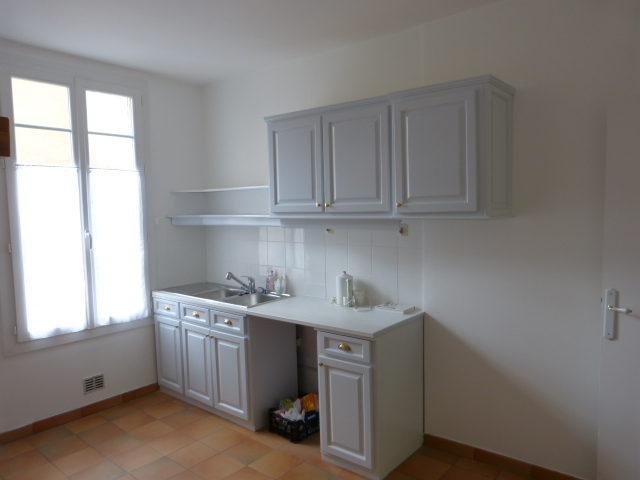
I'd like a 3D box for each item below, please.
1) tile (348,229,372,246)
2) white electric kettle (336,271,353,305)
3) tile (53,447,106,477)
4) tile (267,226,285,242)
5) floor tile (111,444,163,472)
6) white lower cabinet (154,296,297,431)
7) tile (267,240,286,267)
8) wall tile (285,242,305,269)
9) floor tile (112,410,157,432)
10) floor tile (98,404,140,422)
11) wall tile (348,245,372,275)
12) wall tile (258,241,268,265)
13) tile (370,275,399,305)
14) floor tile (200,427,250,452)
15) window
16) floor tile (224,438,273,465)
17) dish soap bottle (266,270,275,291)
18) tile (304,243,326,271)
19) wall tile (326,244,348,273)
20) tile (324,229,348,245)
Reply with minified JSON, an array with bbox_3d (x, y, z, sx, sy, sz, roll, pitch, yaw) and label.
[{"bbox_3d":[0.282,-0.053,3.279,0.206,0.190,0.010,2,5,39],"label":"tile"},{"bbox_3d":[0.175,0.345,3.289,0.122,0.238,0.115,-1,4,0],"label":"white electric kettle"},{"bbox_3d":[-1.498,1.392,2.897,0.244,0.012,0.244,2,5,40],"label":"tile"},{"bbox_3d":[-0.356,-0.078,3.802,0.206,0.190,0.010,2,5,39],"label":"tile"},{"bbox_3d":[-1.152,1.384,2.926,0.244,0.012,0.244,2,5,40],"label":"floor tile"},{"bbox_3d":[-0.777,0.898,3.791,1.199,0.830,0.520,2,5,39],"label":"white lower cabinet"},{"bbox_3d":[-0.353,0.120,3.816,0.206,0.206,0.010,2,5,39],"label":"tile"},{"bbox_3d":[-0.194,0.126,3.685,0.206,0.206,0.010,2,5,39],"label":"wall tile"},{"bbox_3d":[-1.382,1.357,3.449,0.249,0.010,0.249,2,5,40],"label":"floor tile"},{"bbox_3d":[-1.554,1.347,3.585,0.235,0.012,0.244,2,5,40],"label":"floor tile"},{"bbox_3d":[0.285,0.145,3.292,0.206,0.206,0.010,2,5,39],"label":"wall tile"},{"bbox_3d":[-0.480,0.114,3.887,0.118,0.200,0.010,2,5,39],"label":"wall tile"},{"bbox_3d":[0.445,0.355,3.163,0.200,0.200,0.010,2,5,39],"label":"tile"},{"bbox_3d":[-0.652,1.361,3.149,0.244,0.010,0.244,3,5,41],"label":"floor tile"},{"bbox_3d":[-1.775,-0.256,3.486,0.070,1.862,0.995,2,5,39],"label":"window"},{"bbox_3d":[-0.459,1.369,2.985,0.244,0.012,0.244,2,5,40],"label":"floor tile"},{"bbox_3d":[-0.410,0.346,3.812,0.066,0.180,0.050,2,5,40],"label":"dish soap bottle"},{"bbox_3d":[-0.035,0.132,3.530,0.200,0.200,0.010,2,5,39],"label":"tile"},{"bbox_3d":[0.124,0.138,3.403,0.200,0.200,0.010,2,5,39],"label":"wall tile"},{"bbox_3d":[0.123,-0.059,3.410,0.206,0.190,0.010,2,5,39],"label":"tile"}]

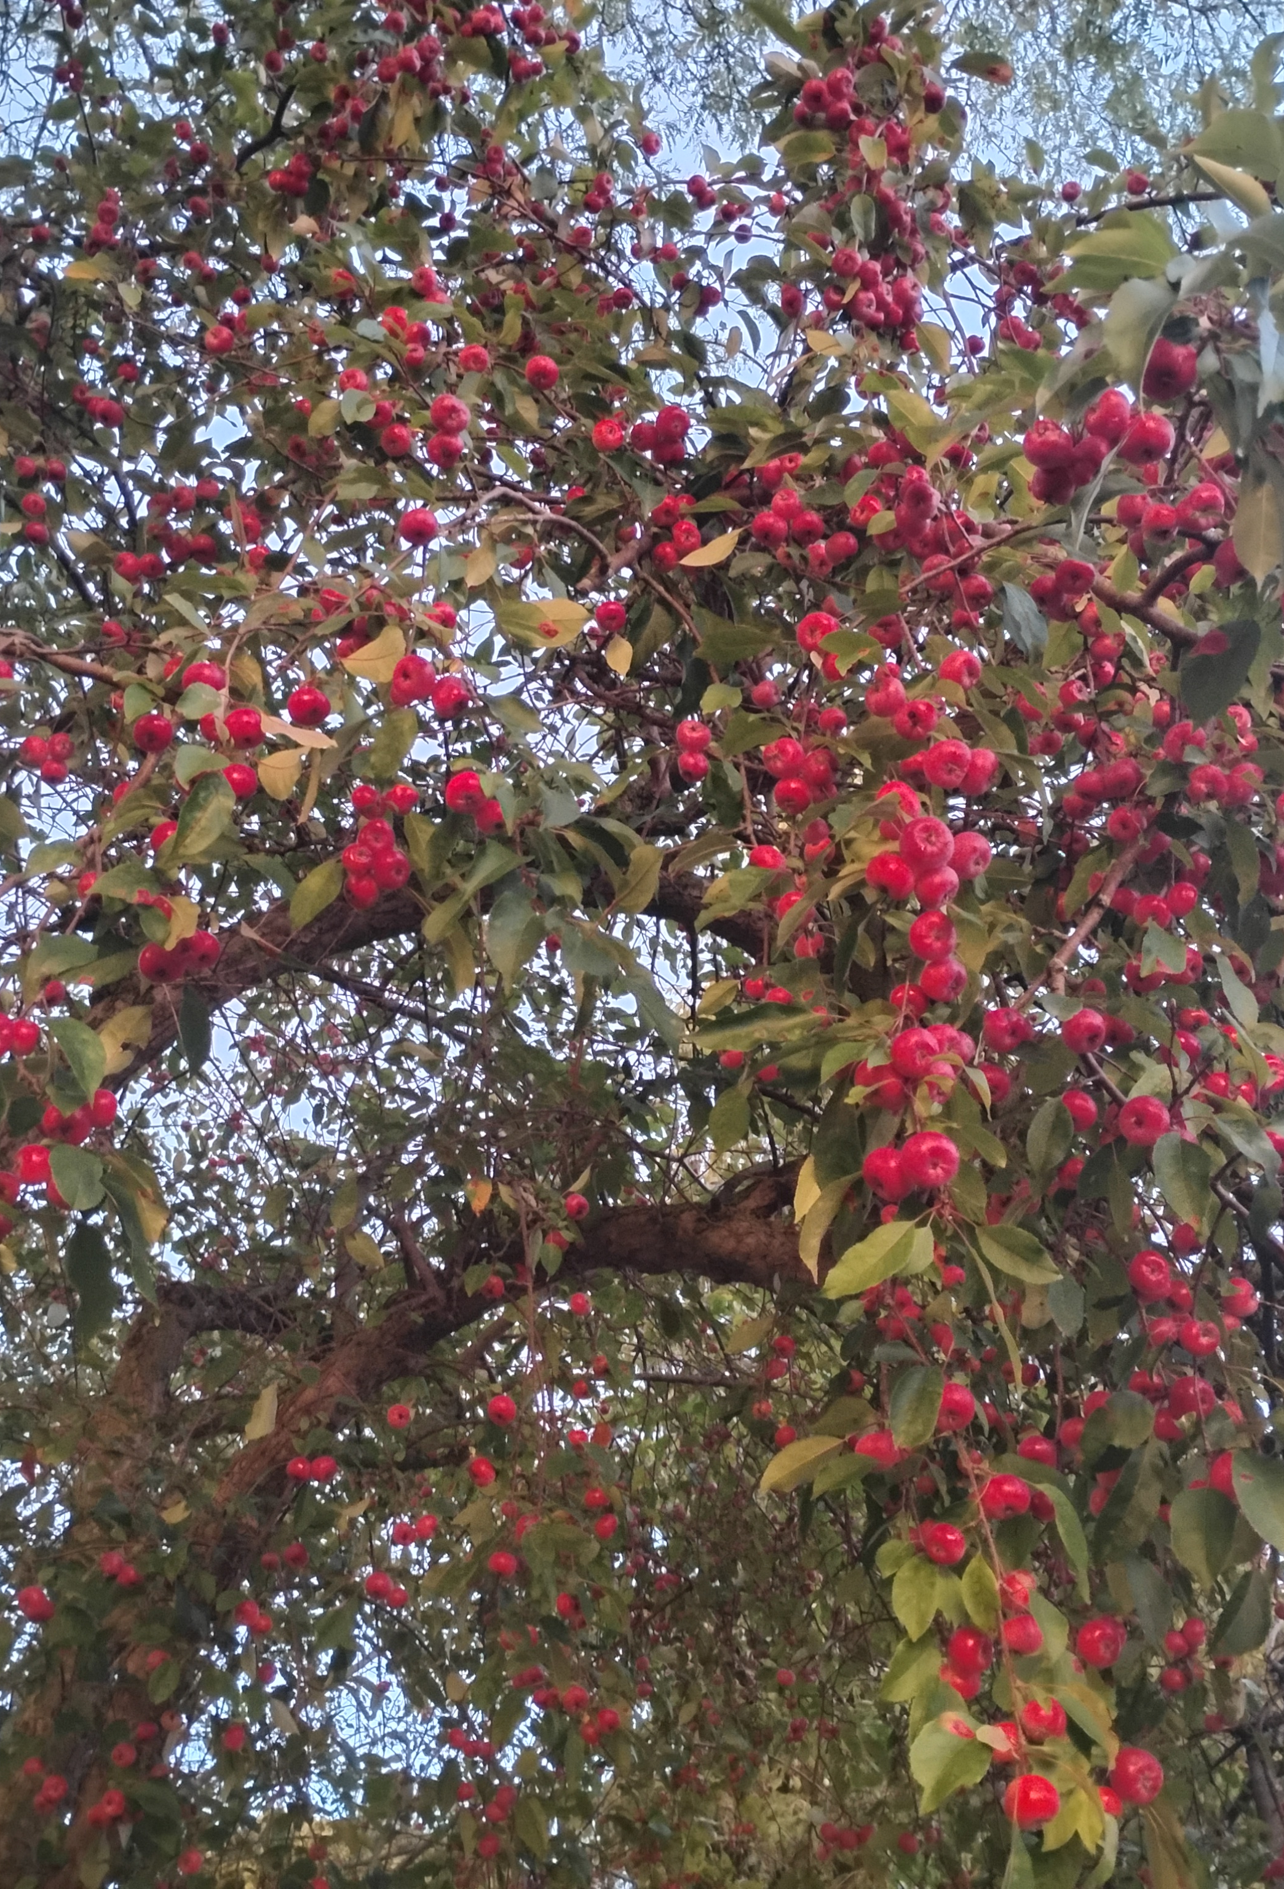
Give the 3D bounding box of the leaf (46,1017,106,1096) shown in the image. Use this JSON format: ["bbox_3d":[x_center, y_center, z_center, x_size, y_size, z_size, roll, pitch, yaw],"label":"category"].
[{"bbox_3d":[-0.339,0.067,1.220,0.031,0.054,0.015,-31,20,-15],"label":"leaf"}]

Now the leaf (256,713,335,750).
[{"bbox_3d":[-0.221,-0.137,1.300,0.052,0.012,0.020,23,-43,-11],"label":"leaf"}]

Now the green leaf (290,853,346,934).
[{"bbox_3d":[-0.220,-0.033,1.380,0.026,0.058,0.011,38,-5,-28],"label":"green leaf"}]

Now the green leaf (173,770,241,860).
[{"bbox_3d":[-0.280,-0.083,1.300,0.031,0.067,0.014,31,7,-12],"label":"green leaf"}]

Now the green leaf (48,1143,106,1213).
[{"bbox_3d":[-0.297,0.123,1.070,0.029,0.039,0.010,-11,-23,-16],"label":"green leaf"}]

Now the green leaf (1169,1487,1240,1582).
[{"bbox_3d":[0.318,0.334,1.150,0.037,0.056,0.013,6,6,17],"label":"green leaf"}]

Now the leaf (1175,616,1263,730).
[{"bbox_3d":[0.312,-0.147,1.100,0.035,0.013,0.065,29,-61,10],"label":"leaf"}]

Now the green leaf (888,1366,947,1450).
[{"bbox_3d":[0.163,0.274,1.200,0.032,0.052,0.014,20,6,12],"label":"green leaf"}]

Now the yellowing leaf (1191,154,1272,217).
[{"bbox_3d":[0.281,-0.362,0.970,0.047,0.012,0.020,37,-25,0],"label":"yellowing leaf"}]

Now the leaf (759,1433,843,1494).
[{"bbox_3d":[0.090,0.296,1.150,0.053,0.022,0.011,-32,15,-4],"label":"leaf"}]

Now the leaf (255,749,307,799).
[{"bbox_3d":[-0.231,-0.109,1.300,0.031,0.017,0.037,24,-55,-11],"label":"leaf"}]

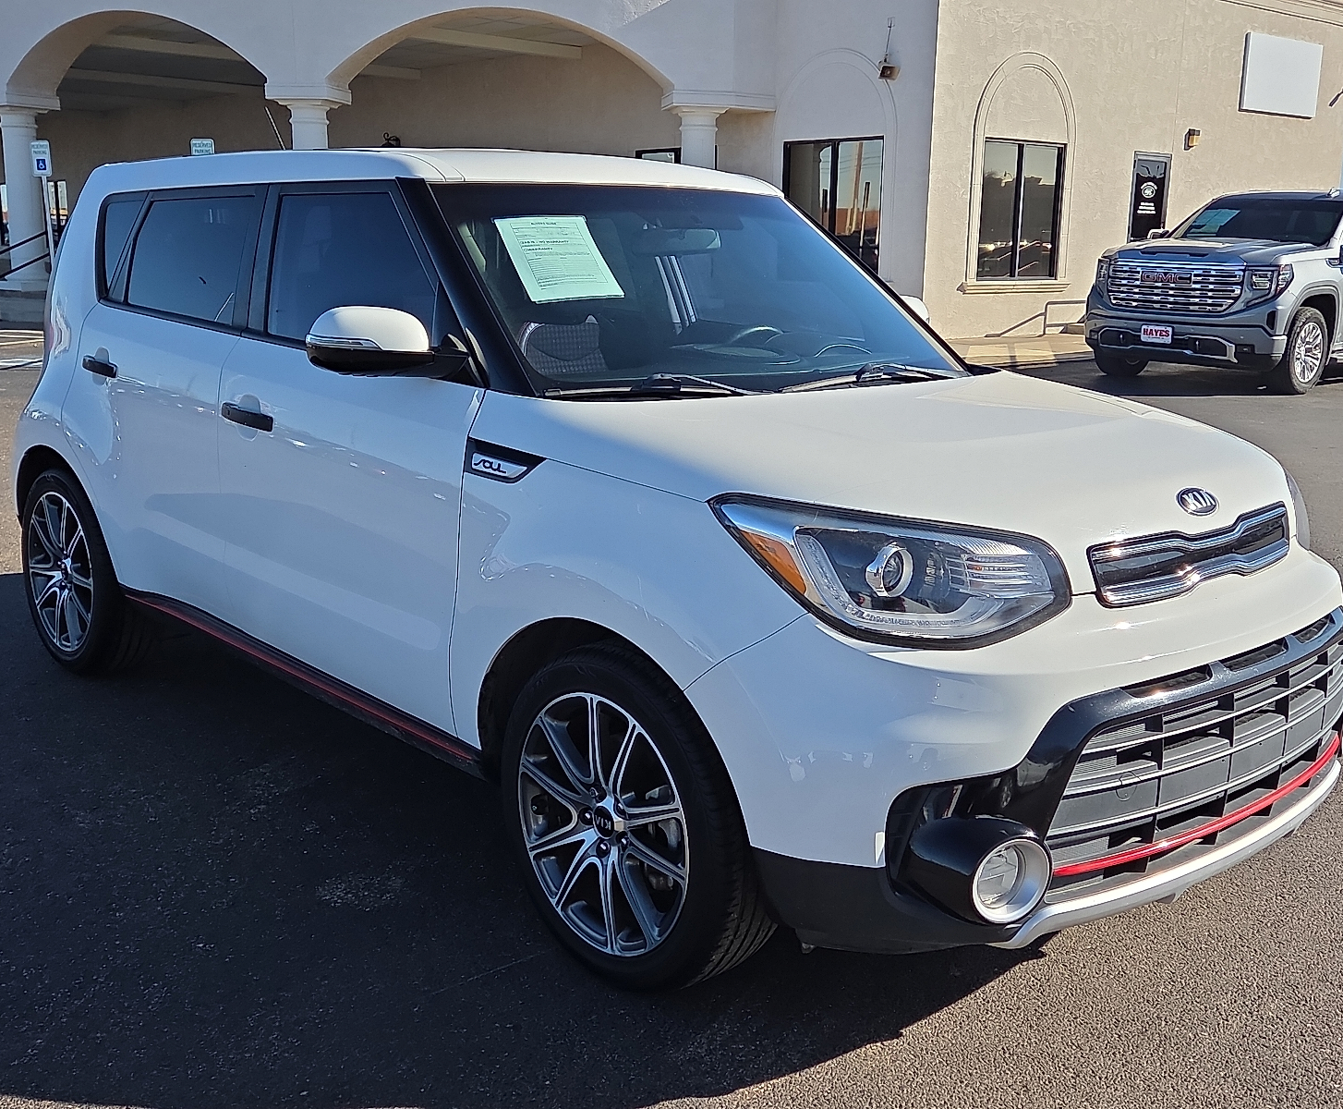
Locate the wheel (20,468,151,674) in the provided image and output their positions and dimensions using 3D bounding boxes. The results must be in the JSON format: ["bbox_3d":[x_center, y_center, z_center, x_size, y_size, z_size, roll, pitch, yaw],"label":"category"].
[{"bbox_3d":[-1.844,0.040,4.614,0.235,0.666,0.666,-10,17,-43],"label":"wheel"}]

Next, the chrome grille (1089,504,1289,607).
[{"bbox_3d":[1.010,-0.001,2.737,0.785,0.137,0.110,-10,17,-43],"label":"chrome grille"}]

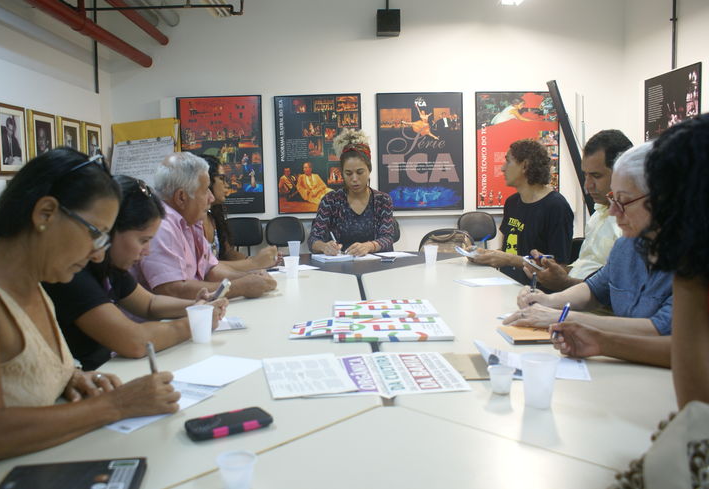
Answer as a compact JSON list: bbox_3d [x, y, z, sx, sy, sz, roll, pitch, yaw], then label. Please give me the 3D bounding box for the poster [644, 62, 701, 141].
[{"bbox_3d":[2.541,-0.843,4.430,0.030,1.080,0.760,-1,6,0],"label":"poster"}]

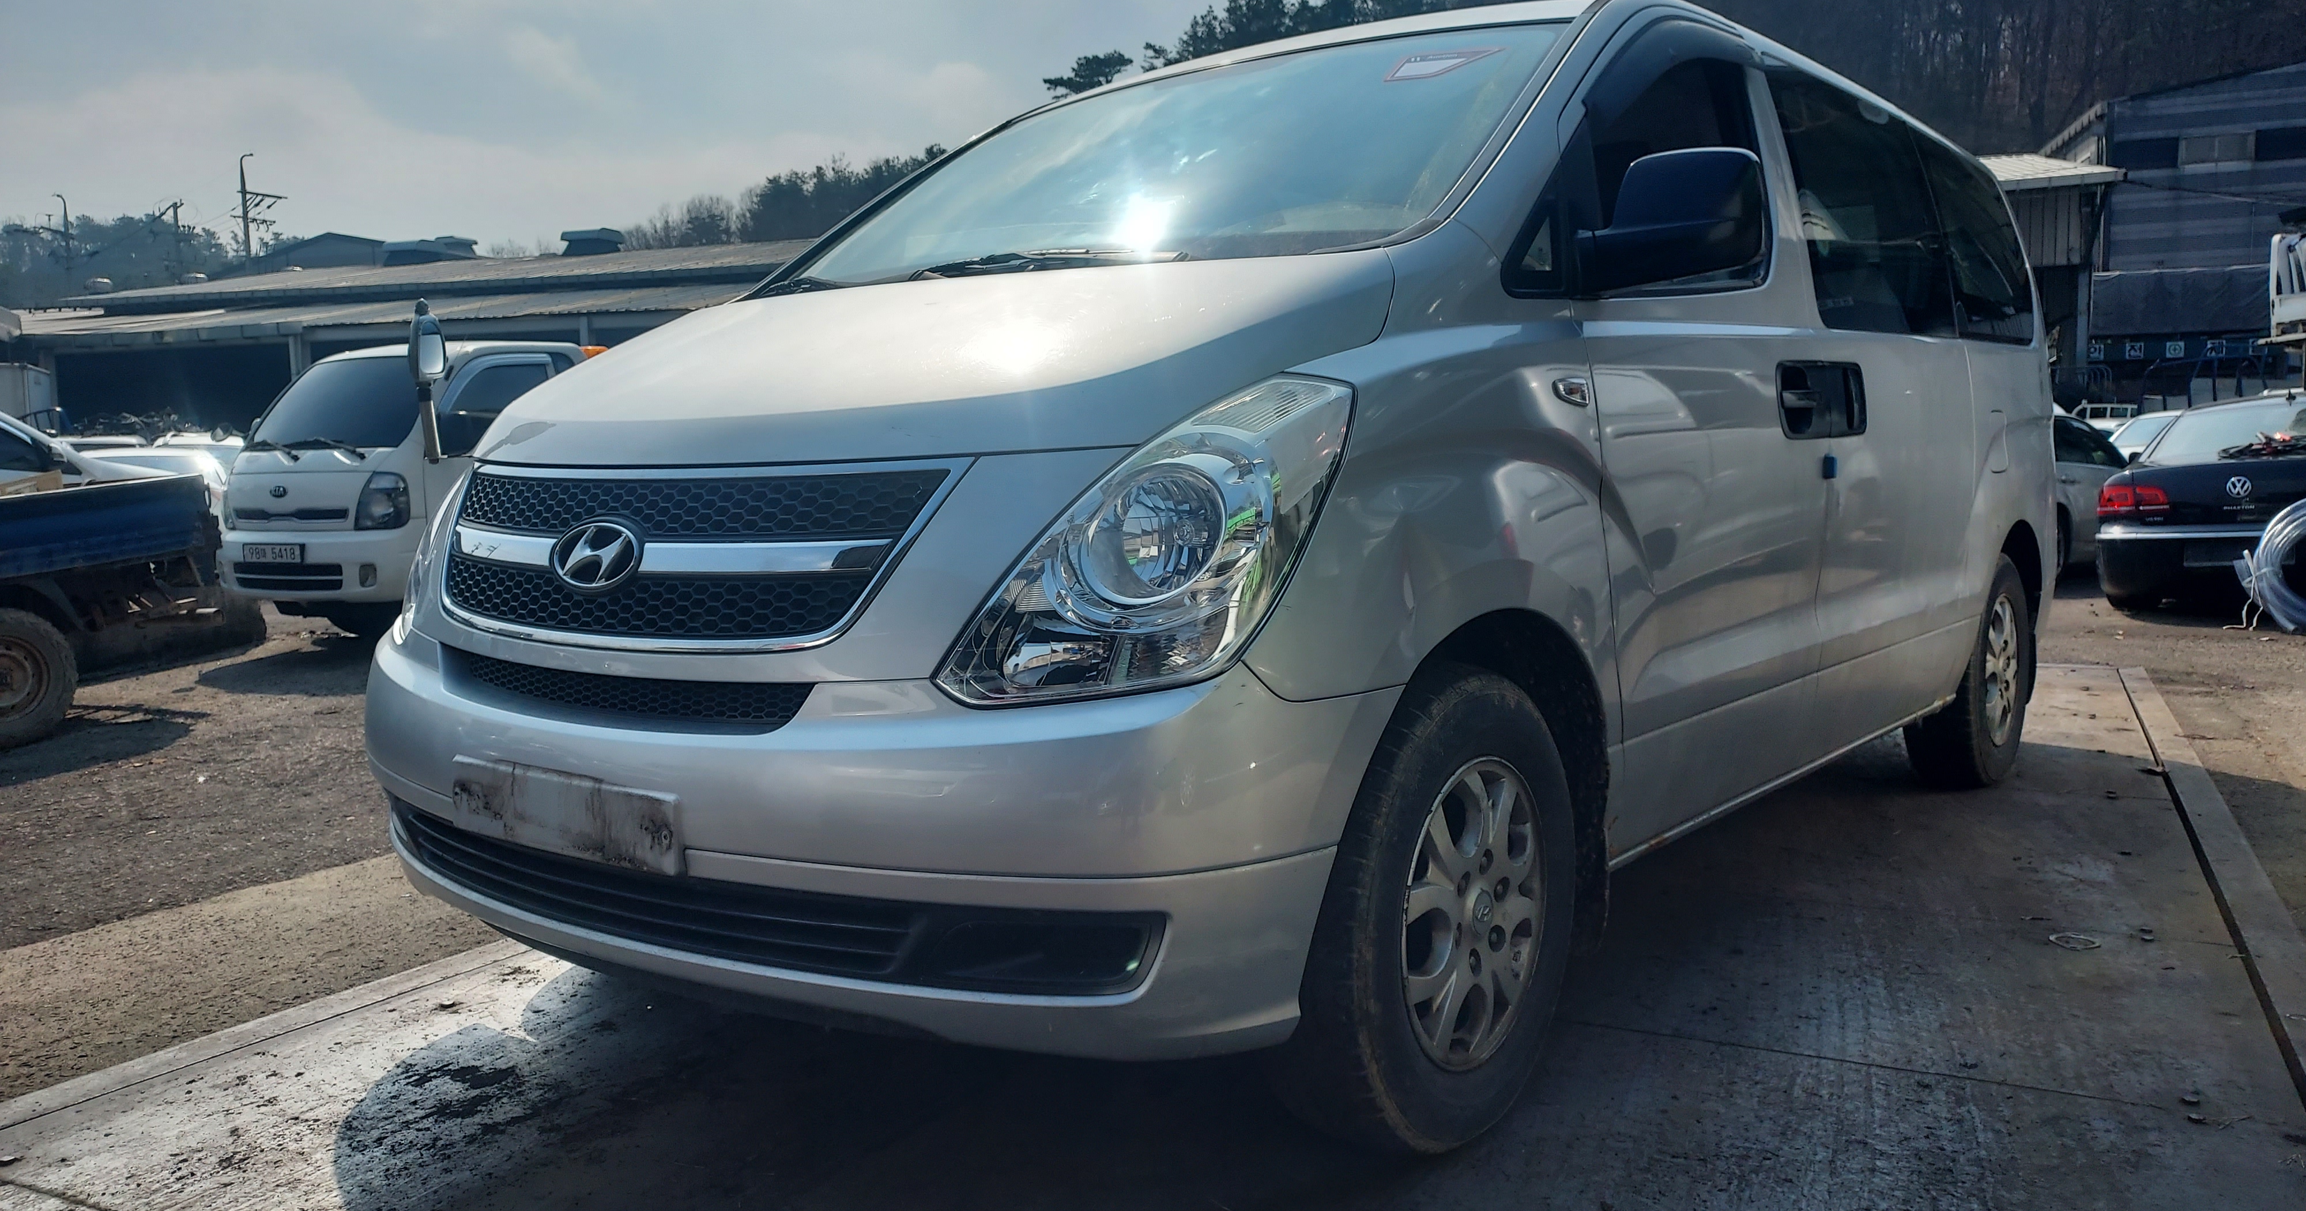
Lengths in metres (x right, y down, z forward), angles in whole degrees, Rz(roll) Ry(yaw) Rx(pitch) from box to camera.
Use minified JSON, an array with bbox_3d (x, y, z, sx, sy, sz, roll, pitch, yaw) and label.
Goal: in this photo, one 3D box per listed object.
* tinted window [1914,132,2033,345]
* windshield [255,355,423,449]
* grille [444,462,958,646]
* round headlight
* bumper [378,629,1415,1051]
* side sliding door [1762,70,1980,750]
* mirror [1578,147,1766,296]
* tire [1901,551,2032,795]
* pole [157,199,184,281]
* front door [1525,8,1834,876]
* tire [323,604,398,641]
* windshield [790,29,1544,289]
[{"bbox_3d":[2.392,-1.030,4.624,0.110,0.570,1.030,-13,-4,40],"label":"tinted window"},{"bbox_3d":[-5.186,-1.287,10.150,1.420,0.680,0.150,1,-25,23],"label":"windshield"},{"bbox_3d":[-0.732,-0.080,2.270,1.200,0.255,0.190,3,6,40],"label":"grille"},{"bbox_3d":[-0.004,-0.089,2.017,0.175,0.178,0.100,3,6,40],"label":"round headlight"},{"bbox_3d":[-0.600,0.296,2.452,1.870,0.510,0.700,3,6,40],"label":"bumper"},{"bbox_3d":[1.738,-0.468,3.887,0.250,1.540,1.270,3,6,40],"label":"side sliding door"},{"bbox_3d":[0.776,-0.567,2.373,0.245,0.205,0.160,3,6,40],"label":"mirror"},{"bbox_3d":[2.445,0.189,4.795,0.225,0.680,0.680,3,6,40],"label":"tire"},{"bbox_3d":[-41.447,-11.002,68.534,1.200,12.600,0.500,-1,5,0],"label":"pole"},{"bbox_3d":[0.942,-0.368,2.942,0.260,1.530,1.330,3,6,40],"label":"front door"},{"bbox_3d":[-5.367,-0.088,10.773,0.200,0.650,0.650,1,5,23],"label":"tire"},{"bbox_3d":[-0.013,-0.848,3.082,1.520,0.140,0.990,3,38,40],"label":"windshield"}]

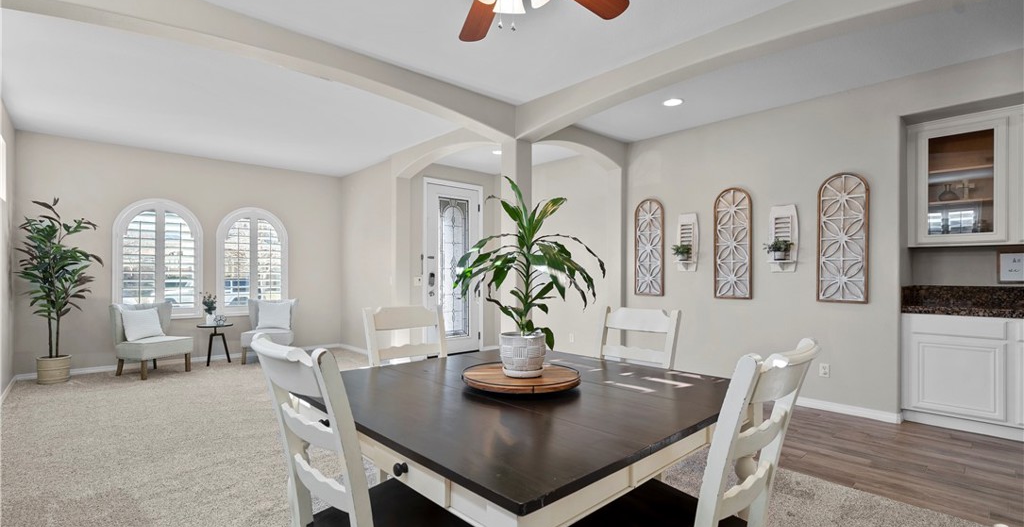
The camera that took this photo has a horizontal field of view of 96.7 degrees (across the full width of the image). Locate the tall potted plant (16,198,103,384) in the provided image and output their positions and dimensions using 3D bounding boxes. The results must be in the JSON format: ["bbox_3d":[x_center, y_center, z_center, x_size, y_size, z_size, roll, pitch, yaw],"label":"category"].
[{"bbox_3d":[-4.957,0.284,4.998,0.680,2.020,0.620,1,-1,-43],"label":"tall potted plant"}]

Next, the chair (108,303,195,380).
[{"bbox_3d":[-4.199,0.878,5.338,0.630,0.805,0.610,0,-1,27],"label":"chair"}]

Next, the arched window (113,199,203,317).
[{"bbox_3d":[-4.454,-0.049,5.781,0.910,1.542,0.100,1,-1,-43],"label":"arched window"}]

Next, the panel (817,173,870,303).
[{"bbox_3d":[2.814,-0.218,3.872,0.030,1.105,0.362,1,-1,-43],"label":"panel"}]

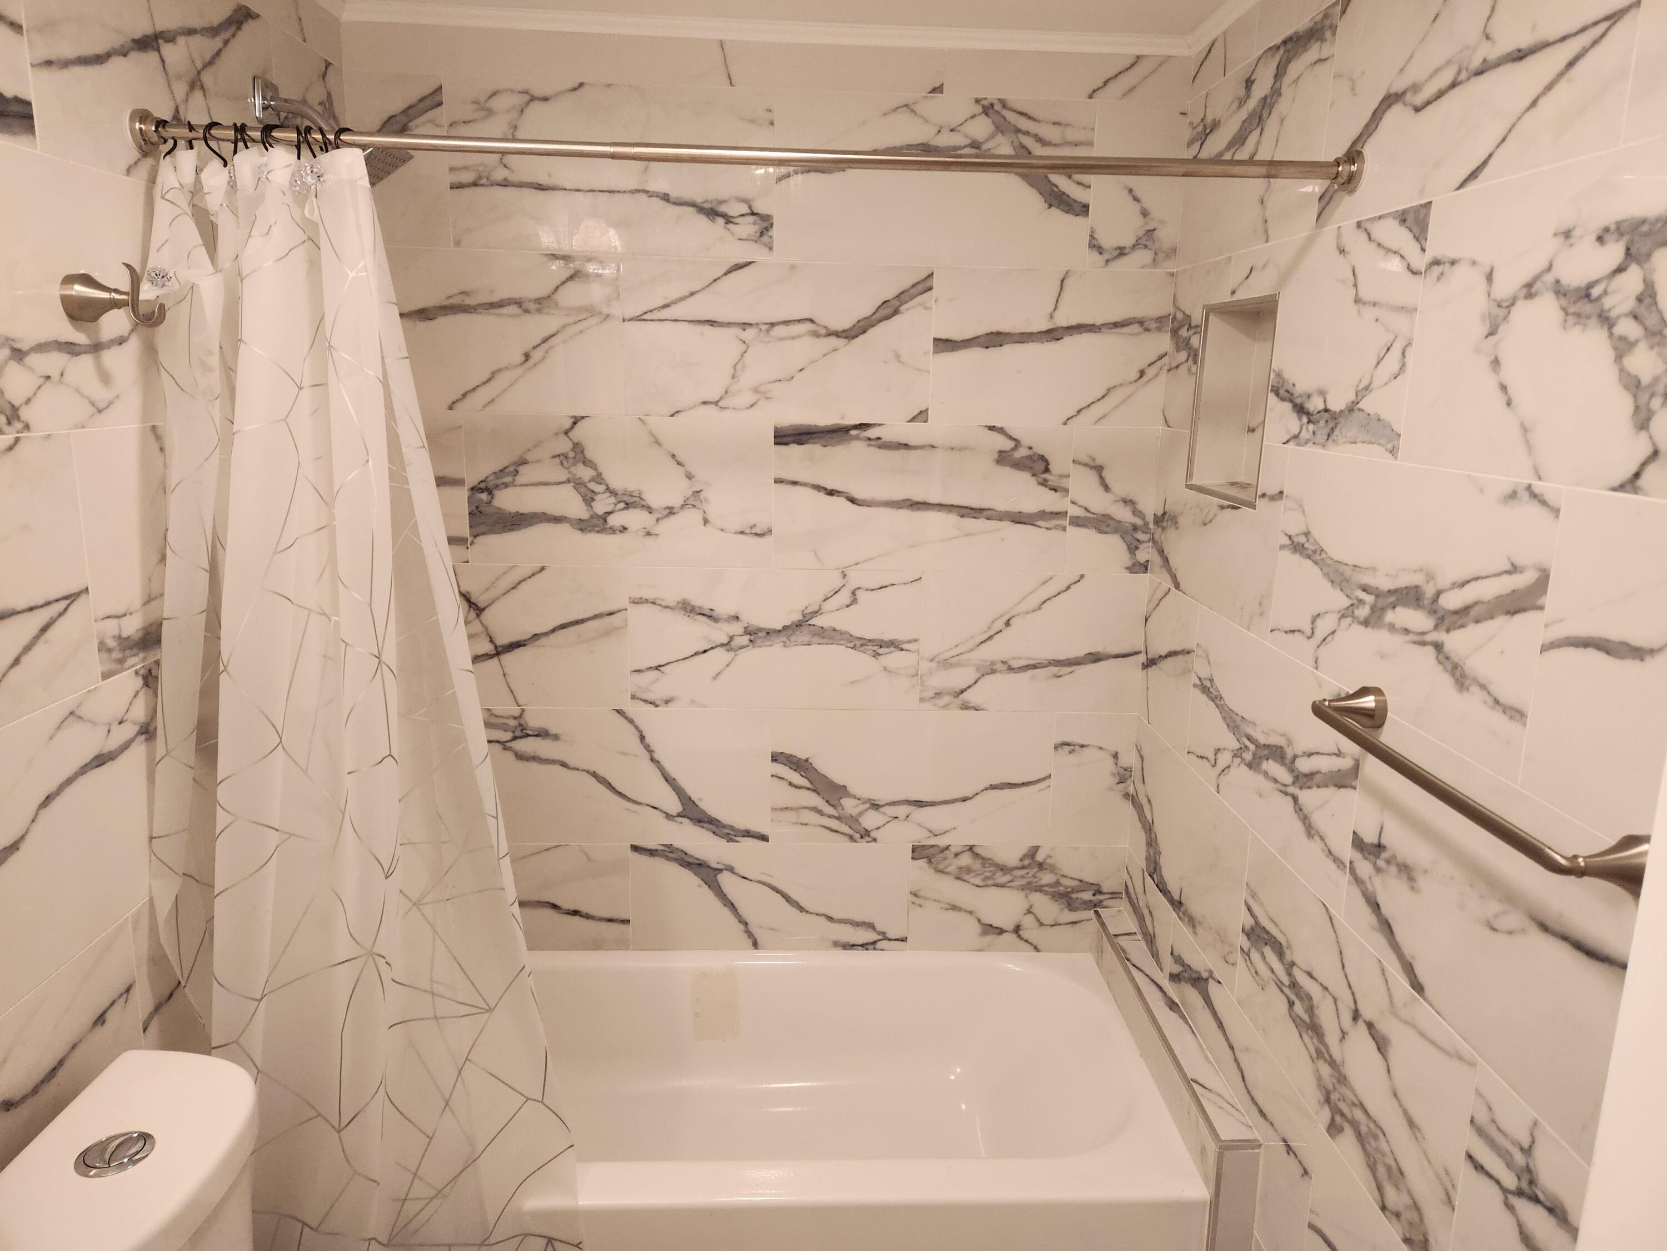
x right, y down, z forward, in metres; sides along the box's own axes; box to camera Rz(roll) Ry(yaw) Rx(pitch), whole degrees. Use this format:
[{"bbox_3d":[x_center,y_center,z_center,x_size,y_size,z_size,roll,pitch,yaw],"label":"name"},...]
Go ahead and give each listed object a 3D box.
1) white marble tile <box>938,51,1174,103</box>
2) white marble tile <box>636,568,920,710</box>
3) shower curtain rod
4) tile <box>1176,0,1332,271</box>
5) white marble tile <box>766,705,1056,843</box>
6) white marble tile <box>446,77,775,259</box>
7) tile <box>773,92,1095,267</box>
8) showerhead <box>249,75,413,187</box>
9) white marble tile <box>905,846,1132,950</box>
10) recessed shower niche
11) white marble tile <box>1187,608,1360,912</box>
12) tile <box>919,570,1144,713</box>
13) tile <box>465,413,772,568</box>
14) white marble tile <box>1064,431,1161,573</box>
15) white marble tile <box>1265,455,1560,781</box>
[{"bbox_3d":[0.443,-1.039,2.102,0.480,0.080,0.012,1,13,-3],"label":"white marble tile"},{"bbox_3d":[-0.121,0.032,2.329,0.611,0.302,0.012,1,13,-3],"label":"white marble tile"},{"bbox_3d":[-0.095,-0.614,1.437,1.572,0.056,0.056,1,13,-2],"label":"shower curtain rod"},{"bbox_3d":[0.694,-0.780,1.856,0.012,0.302,0.604,1,13,-2],"label":"tile"},{"bbox_3d":[0.169,0.329,2.374,0.604,0.299,0.010,1,13,-2],"label":"white marble tile"},{"bbox_3d":[-0.419,-0.865,2.110,0.611,0.302,0.012,1,13,-3],"label":"white marble tile"},{"bbox_3d":[0.198,-0.854,2.133,0.611,0.302,0.012,1,13,-3],"label":"tile"},{"bbox_3d":[-0.786,-0.760,1.752,0.210,0.185,0.150,1,13,-2],"label":"showerhead"},{"bbox_3d":[0.409,0.609,2.485,0.477,0.254,0.012,1,13,-3],"label":"white marble tile"},{"bbox_3d":[0.720,-0.383,1.889,0.097,0.333,0.333,1,13,-2],"label":"recessed shower niche"},{"bbox_3d":[0.684,0.177,1.758,0.012,0.302,0.612,1,13,-2],"label":"white marble tile"},{"bbox_3d":[0.423,0.037,2.355,0.472,0.302,0.012,1,13,-3],"label":"tile"},{"bbox_3d":[-0.426,-0.267,2.219,0.604,0.299,0.010,1,13,-2],"label":"tile"},{"bbox_3d":[0.579,-0.257,2.287,0.174,0.302,0.012,1,13,-3],"label":"white marble tile"},{"bbox_3d":[0.701,-0.053,1.401,0.012,0.302,0.610,1,13,-2],"label":"white marble tile"}]

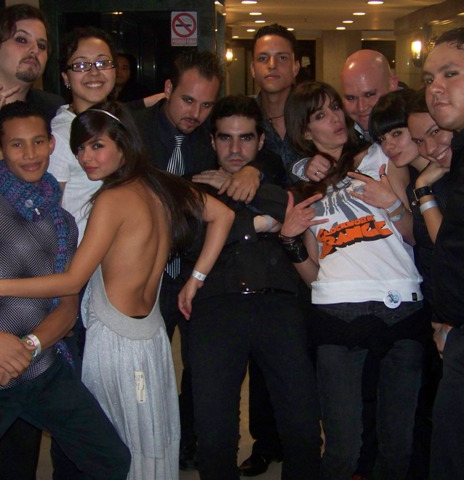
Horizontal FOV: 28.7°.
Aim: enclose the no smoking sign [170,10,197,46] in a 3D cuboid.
[{"bbox_3d":[-0.393,-1.728,7.410,0.213,0.275,0.010,1,11,5],"label":"no smoking sign"}]

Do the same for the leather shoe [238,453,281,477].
[{"bbox_3d":[0.122,0.879,3.746,0.105,0.110,0.285,10,14,41],"label":"leather shoe"}]

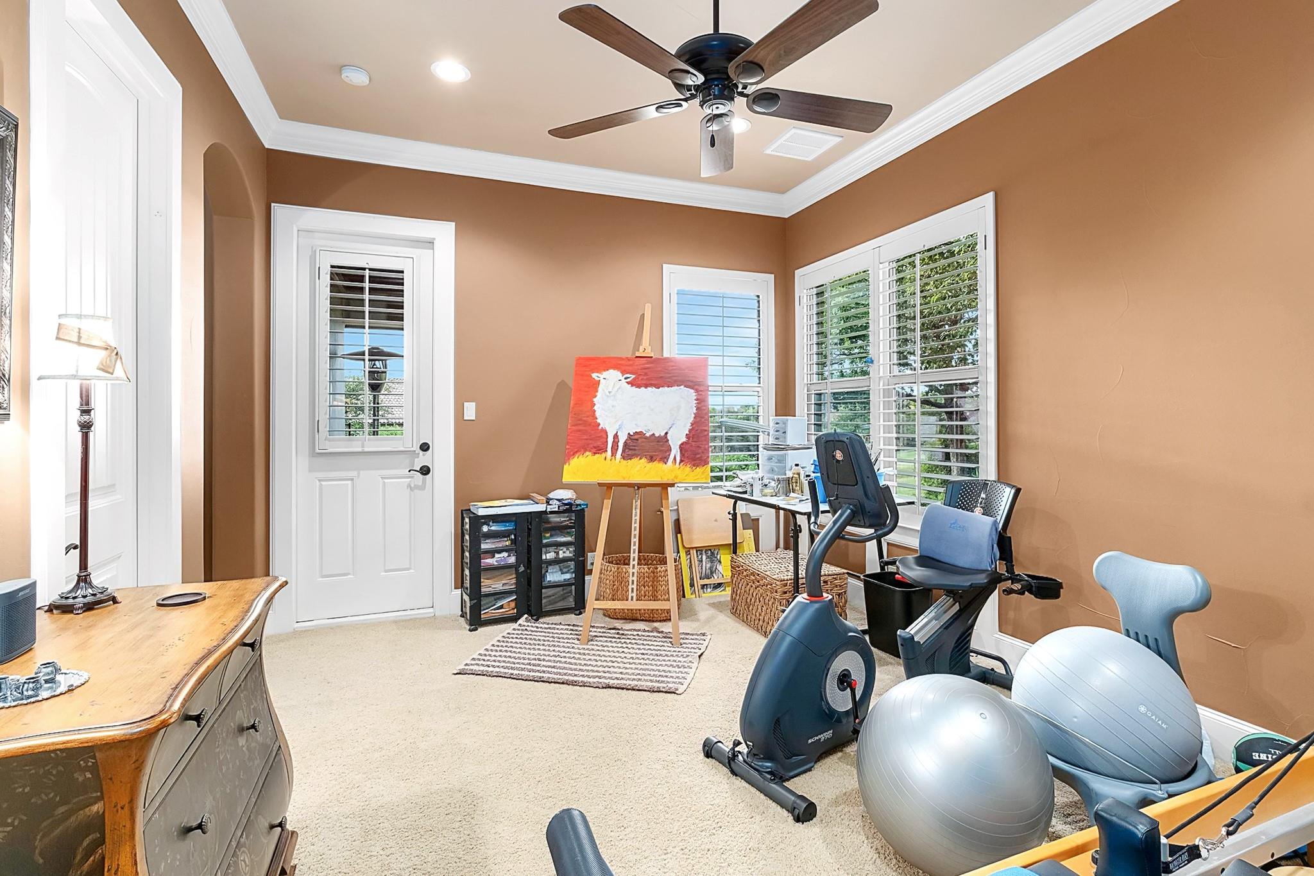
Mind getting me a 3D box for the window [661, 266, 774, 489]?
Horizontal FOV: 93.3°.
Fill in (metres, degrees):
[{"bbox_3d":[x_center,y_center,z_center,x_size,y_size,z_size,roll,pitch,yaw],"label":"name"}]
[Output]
[{"bbox_3d":[0.494,-0.453,4.784,0.947,1.669,0.100,0,2,-20],"label":"window"}]

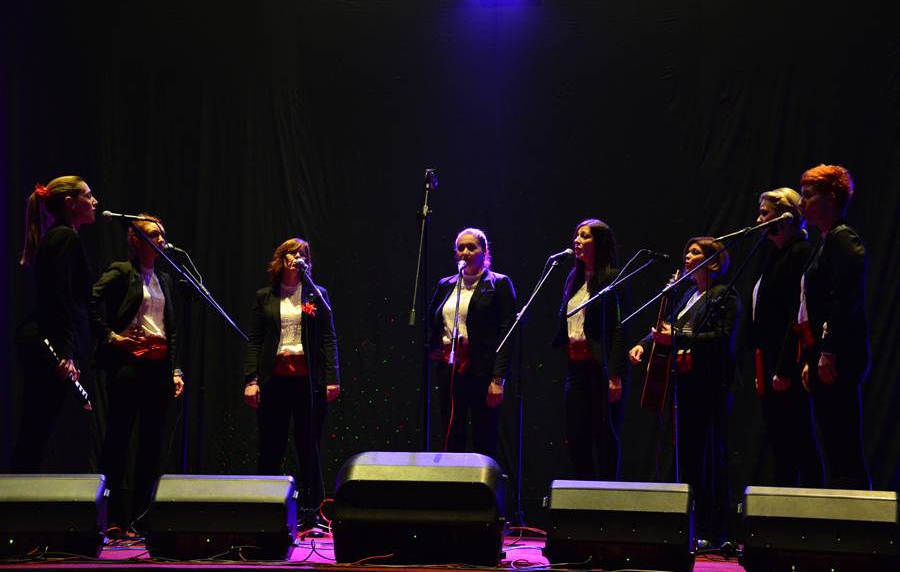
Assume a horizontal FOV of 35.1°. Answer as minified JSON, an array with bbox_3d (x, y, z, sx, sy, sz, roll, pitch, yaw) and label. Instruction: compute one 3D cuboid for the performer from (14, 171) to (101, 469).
[{"bbox_3d":[-1.837,0.359,6.598,0.380,1.710,0.460,1,-6,-12],"label":"performer"}]

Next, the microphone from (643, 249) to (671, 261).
[{"bbox_3d":[1.043,-0.162,7.200,0.180,0.050,0.050,9,-9,-37],"label":"microphone"}]

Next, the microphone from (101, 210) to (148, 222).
[{"bbox_3d":[-1.519,-0.324,6.650,0.200,0.055,0.052,7,-5,6],"label":"microphone"}]

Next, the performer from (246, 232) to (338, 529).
[{"bbox_3d":[-0.891,0.544,7.987,0.540,1.640,0.300,1,-6,-8],"label":"performer"}]

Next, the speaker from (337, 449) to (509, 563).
[{"bbox_3d":[-0.126,0.992,6.401,0.700,0.460,0.450,0,-5,9],"label":"speaker"}]

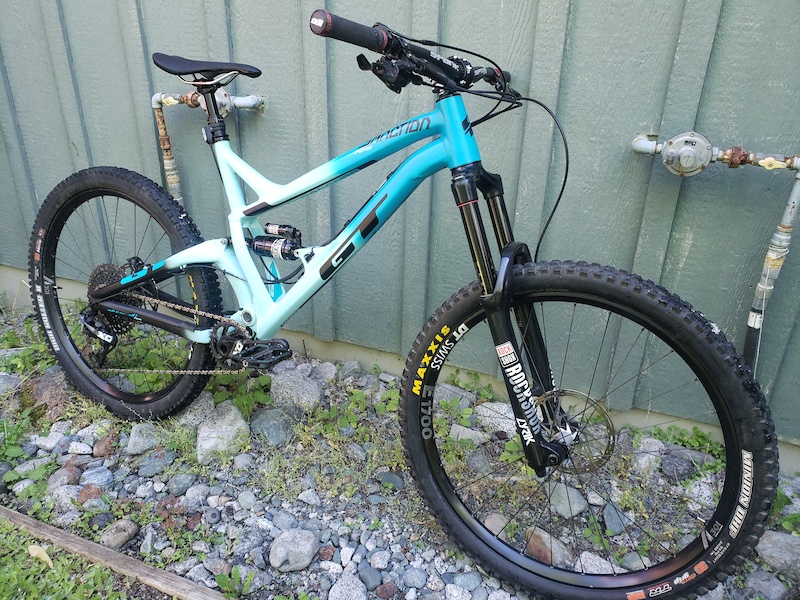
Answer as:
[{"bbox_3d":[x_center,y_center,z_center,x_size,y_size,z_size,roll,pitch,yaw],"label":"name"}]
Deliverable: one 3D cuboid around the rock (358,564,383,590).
[{"bbox_3d":[-0.060,0.583,1.260,0.042,0.036,0.052,-17,30,-33],"label":"rock"}]

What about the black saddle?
[{"bbox_3d":[-0.424,-0.507,1.348,0.277,0.067,0.140,14,19,24],"label":"black saddle"}]

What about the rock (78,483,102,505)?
[{"bbox_3d":[-0.741,0.468,1.441,0.056,0.042,0.052,-5,26,-13],"label":"rock"}]

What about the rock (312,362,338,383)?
[{"bbox_3d":[-0.235,0.226,1.900,0.082,0.067,0.074,-2,26,-7],"label":"rock"}]

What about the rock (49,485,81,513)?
[{"bbox_3d":[-0.816,0.482,1.462,0.070,0.051,0.073,-16,30,-32],"label":"rock"}]

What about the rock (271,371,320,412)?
[{"bbox_3d":[-0.308,0.270,1.775,0.145,0.114,0.140,-3,25,-9],"label":"rock"}]

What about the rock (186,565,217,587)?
[{"bbox_3d":[-0.422,0.589,1.280,0.068,0.039,0.050,-9,27,-22],"label":"rock"}]

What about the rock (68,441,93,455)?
[{"bbox_3d":[-0.856,0.396,1.607,0.058,0.030,0.041,-14,30,-30],"label":"rock"}]

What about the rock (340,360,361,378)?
[{"bbox_3d":[-0.155,0.217,1.878,0.062,0.053,0.063,-1,24,-5],"label":"rock"}]

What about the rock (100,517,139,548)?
[{"bbox_3d":[-0.622,0.520,1.337,0.050,0.045,0.080,20,31,35],"label":"rock"}]

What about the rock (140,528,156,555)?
[{"bbox_3d":[-0.572,0.546,1.367,0.036,0.046,0.062,-7,26,-18],"label":"rock"}]

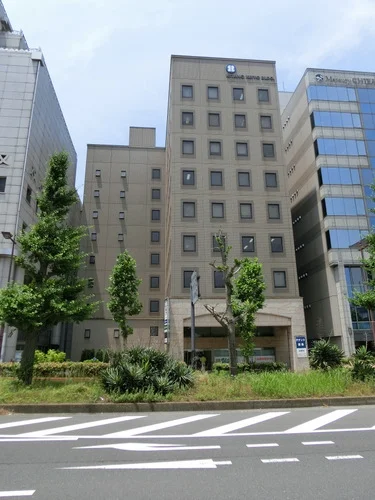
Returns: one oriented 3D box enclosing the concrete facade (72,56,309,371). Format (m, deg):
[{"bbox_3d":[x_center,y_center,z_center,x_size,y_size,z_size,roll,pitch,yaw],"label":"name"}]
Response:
[{"bbox_3d":[-2.687,-2.135,45.102,23.040,32.800,25.000,1,-17,-4],"label":"concrete facade"}]

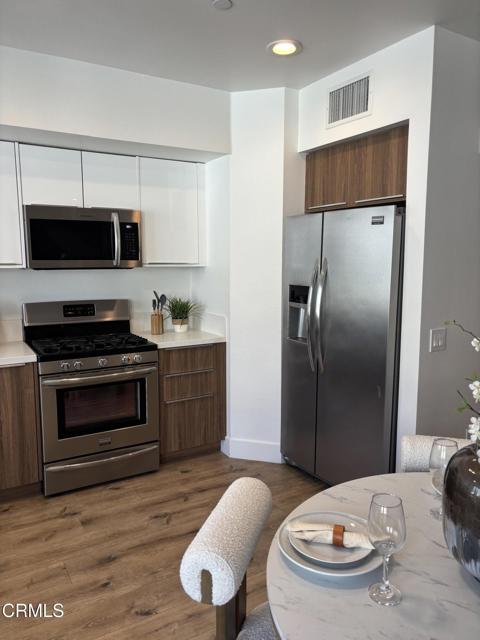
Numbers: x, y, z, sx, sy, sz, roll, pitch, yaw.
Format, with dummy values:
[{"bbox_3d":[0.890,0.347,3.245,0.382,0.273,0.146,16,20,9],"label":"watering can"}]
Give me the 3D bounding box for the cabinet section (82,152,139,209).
[{"bbox_3d":[-0.967,-0.967,3.445,0.382,0.373,0.340,-4,9,-30],"label":"cabinet section"}]

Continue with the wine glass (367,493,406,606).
[{"bbox_3d":[0.336,0.521,1.094,0.086,0.231,0.086,0,8,0],"label":"wine glass"}]

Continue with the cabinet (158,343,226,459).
[{"bbox_3d":[-0.496,0.591,3.780,0.542,0.878,0.610,-4,8,-30],"label":"cabinet"}]

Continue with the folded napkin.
[{"bbox_3d":[0.234,0.562,1.256,0.221,0.035,0.065,2,8,13],"label":"folded napkin"}]

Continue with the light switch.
[{"bbox_3d":[1.040,0.108,2.509,0.120,0.119,0.010,-4,9,-30],"label":"light switch"}]

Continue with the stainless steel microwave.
[{"bbox_3d":[-1.111,-0.564,3.362,0.758,0.400,0.410,-4,9,-30],"label":"stainless steel microwave"}]

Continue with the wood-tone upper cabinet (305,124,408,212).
[{"bbox_3d":[0.909,-0.896,3.040,0.530,0.398,0.910,-4,9,-30],"label":"wood-tone upper cabinet"}]

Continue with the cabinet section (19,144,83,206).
[{"bbox_3d":[-1.297,-0.944,3.255,0.379,0.373,0.340,-4,9,-30],"label":"cabinet section"}]

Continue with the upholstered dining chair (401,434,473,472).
[{"bbox_3d":[0.861,0.901,1.862,0.480,0.767,0.550,2,8,14],"label":"upholstered dining chair"}]

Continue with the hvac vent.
[{"bbox_3d":[0.641,-1.311,2.889,0.025,0.235,0.385,-4,8,-30],"label":"hvac vent"}]

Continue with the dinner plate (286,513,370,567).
[{"bbox_3d":[0.236,0.572,1.259,0.225,0.025,0.225,0,7,0],"label":"dinner plate"}]

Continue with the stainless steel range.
[{"bbox_3d":[-1.040,0.483,3.399,0.758,1.175,0.675,-4,9,-30],"label":"stainless steel range"}]

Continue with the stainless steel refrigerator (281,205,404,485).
[{"bbox_3d":[0.841,0.211,3.216,0.800,1.780,0.915,-5,9,-34],"label":"stainless steel refrigerator"}]

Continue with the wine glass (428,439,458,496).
[{"bbox_3d":[0.597,0.470,1.409,0.082,0.225,0.082,-4,8,-30],"label":"wine glass"}]

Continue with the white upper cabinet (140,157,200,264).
[{"bbox_3d":[-0.595,-0.801,3.668,0.457,0.765,0.340,-4,9,-30],"label":"white upper cabinet"}]

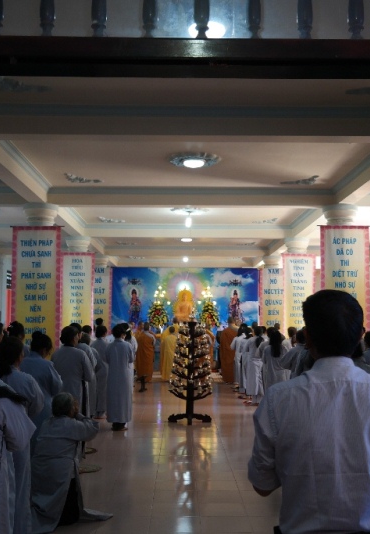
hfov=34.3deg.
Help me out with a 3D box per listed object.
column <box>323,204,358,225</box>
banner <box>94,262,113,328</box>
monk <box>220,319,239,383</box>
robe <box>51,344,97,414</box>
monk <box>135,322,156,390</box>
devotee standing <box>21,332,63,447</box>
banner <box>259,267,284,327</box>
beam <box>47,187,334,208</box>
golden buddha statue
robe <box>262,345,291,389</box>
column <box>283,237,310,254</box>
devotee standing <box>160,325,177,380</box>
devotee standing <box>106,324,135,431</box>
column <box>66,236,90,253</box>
[{"bbox_3d":[2.788,0.734,10.810,0.640,3.770,0.640,0,-6,-1],"label":"column"},{"bbox_3d":[-2.469,1.203,17.102,0.810,2.450,0.040,0,-5,-1],"label":"banner"},{"bbox_3d":[1.163,2.170,15.682,0.540,1.690,0.420,0,-5,1],"label":"monk"},{"bbox_3d":[-1.325,1.525,7.072,0.440,1.240,0.360,-1,-6,11],"label":"robe"},{"bbox_3d":[-1.043,2.290,15.845,0.550,1.640,0.420,0,-5,4],"label":"monk"},{"bbox_3d":[-1.445,1.398,6.128,0.420,1.550,0.360,-1,-6,11],"label":"devotee standing"},{"bbox_3d":[2.552,1.203,17.102,0.820,2.450,0.040,0,-5,-1],"label":"banner"},{"bbox_3d":[0.092,-1.200,10.399,4.880,0.340,0.280,0,-5,-1],"label":"beam"},{"bbox_3d":[-0.033,1.321,20.665,0.760,1.200,0.600,0,-5,-1],"label":"golden buddha statue"},{"bbox_3d":[1.605,1.904,10.583,0.450,1.160,0.350,0,-6,-6],"label":"robe"},{"bbox_3d":[2.567,1.099,13.595,0.570,3.590,0.570,0,-5,-1],"label":"column"},{"bbox_3d":[-0.441,2.388,16.544,0.500,1.580,0.400,0,-5,2],"label":"devotee standing"},{"bbox_3d":[-0.948,1.644,8.822,0.440,1.580,0.370,-1,-6,9],"label":"devotee standing"},{"bbox_3d":[-2.433,1.096,13.595,0.570,3.590,0.570,0,-5,-1],"label":"column"}]

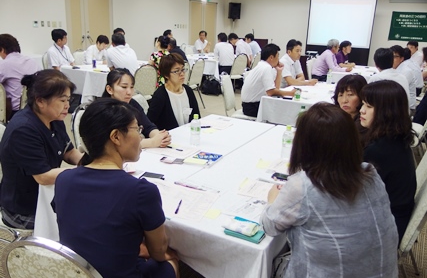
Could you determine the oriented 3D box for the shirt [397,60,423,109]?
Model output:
[{"bbox_3d":[2.396,-0.666,4.901,0.400,0.625,0.460,11,19,27],"label":"shirt"}]

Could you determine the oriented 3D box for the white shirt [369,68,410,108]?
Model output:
[{"bbox_3d":[1.896,-0.503,4.301,0.480,0.541,0.360,-6,19,-27],"label":"white shirt"}]

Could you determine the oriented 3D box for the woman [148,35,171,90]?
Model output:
[{"bbox_3d":[-1.037,-1.185,6.962,0.750,1.220,0.460,11,19,29],"label":"woman"}]

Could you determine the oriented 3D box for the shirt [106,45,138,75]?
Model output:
[{"bbox_3d":[-1.411,-1.146,6.051,0.460,0.561,0.380,-10,21,-36],"label":"shirt"}]

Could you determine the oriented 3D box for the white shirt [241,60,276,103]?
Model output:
[{"bbox_3d":[0.533,-0.690,4.781,0.420,0.525,0.450,4,17,5],"label":"white shirt"}]

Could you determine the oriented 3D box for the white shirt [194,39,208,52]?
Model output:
[{"bbox_3d":[-0.293,-2.373,10.501,0.420,0.533,0.280,0,17,-8],"label":"white shirt"}]

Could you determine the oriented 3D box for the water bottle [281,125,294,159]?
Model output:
[{"bbox_3d":[0.453,0.021,2.395,0.066,0.211,0.066,2,17,0],"label":"water bottle"}]

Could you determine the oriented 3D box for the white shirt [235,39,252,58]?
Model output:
[{"bbox_3d":[0.699,-2.026,9.201,0.380,0.570,0.440,12,19,31],"label":"white shirt"}]

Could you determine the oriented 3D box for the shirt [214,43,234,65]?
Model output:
[{"bbox_3d":[0.242,-1.861,8.701,0.440,0.540,0.300,-5,18,-24],"label":"shirt"}]

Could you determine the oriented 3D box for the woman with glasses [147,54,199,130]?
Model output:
[{"bbox_3d":[-0.212,-0.075,3.323,0.720,1.220,0.470,17,22,41],"label":"woman with glasses"}]

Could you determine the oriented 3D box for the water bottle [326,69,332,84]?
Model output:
[{"bbox_3d":[1.675,-0.898,5.665,0.066,0.203,0.066,2,17,0],"label":"water bottle"}]

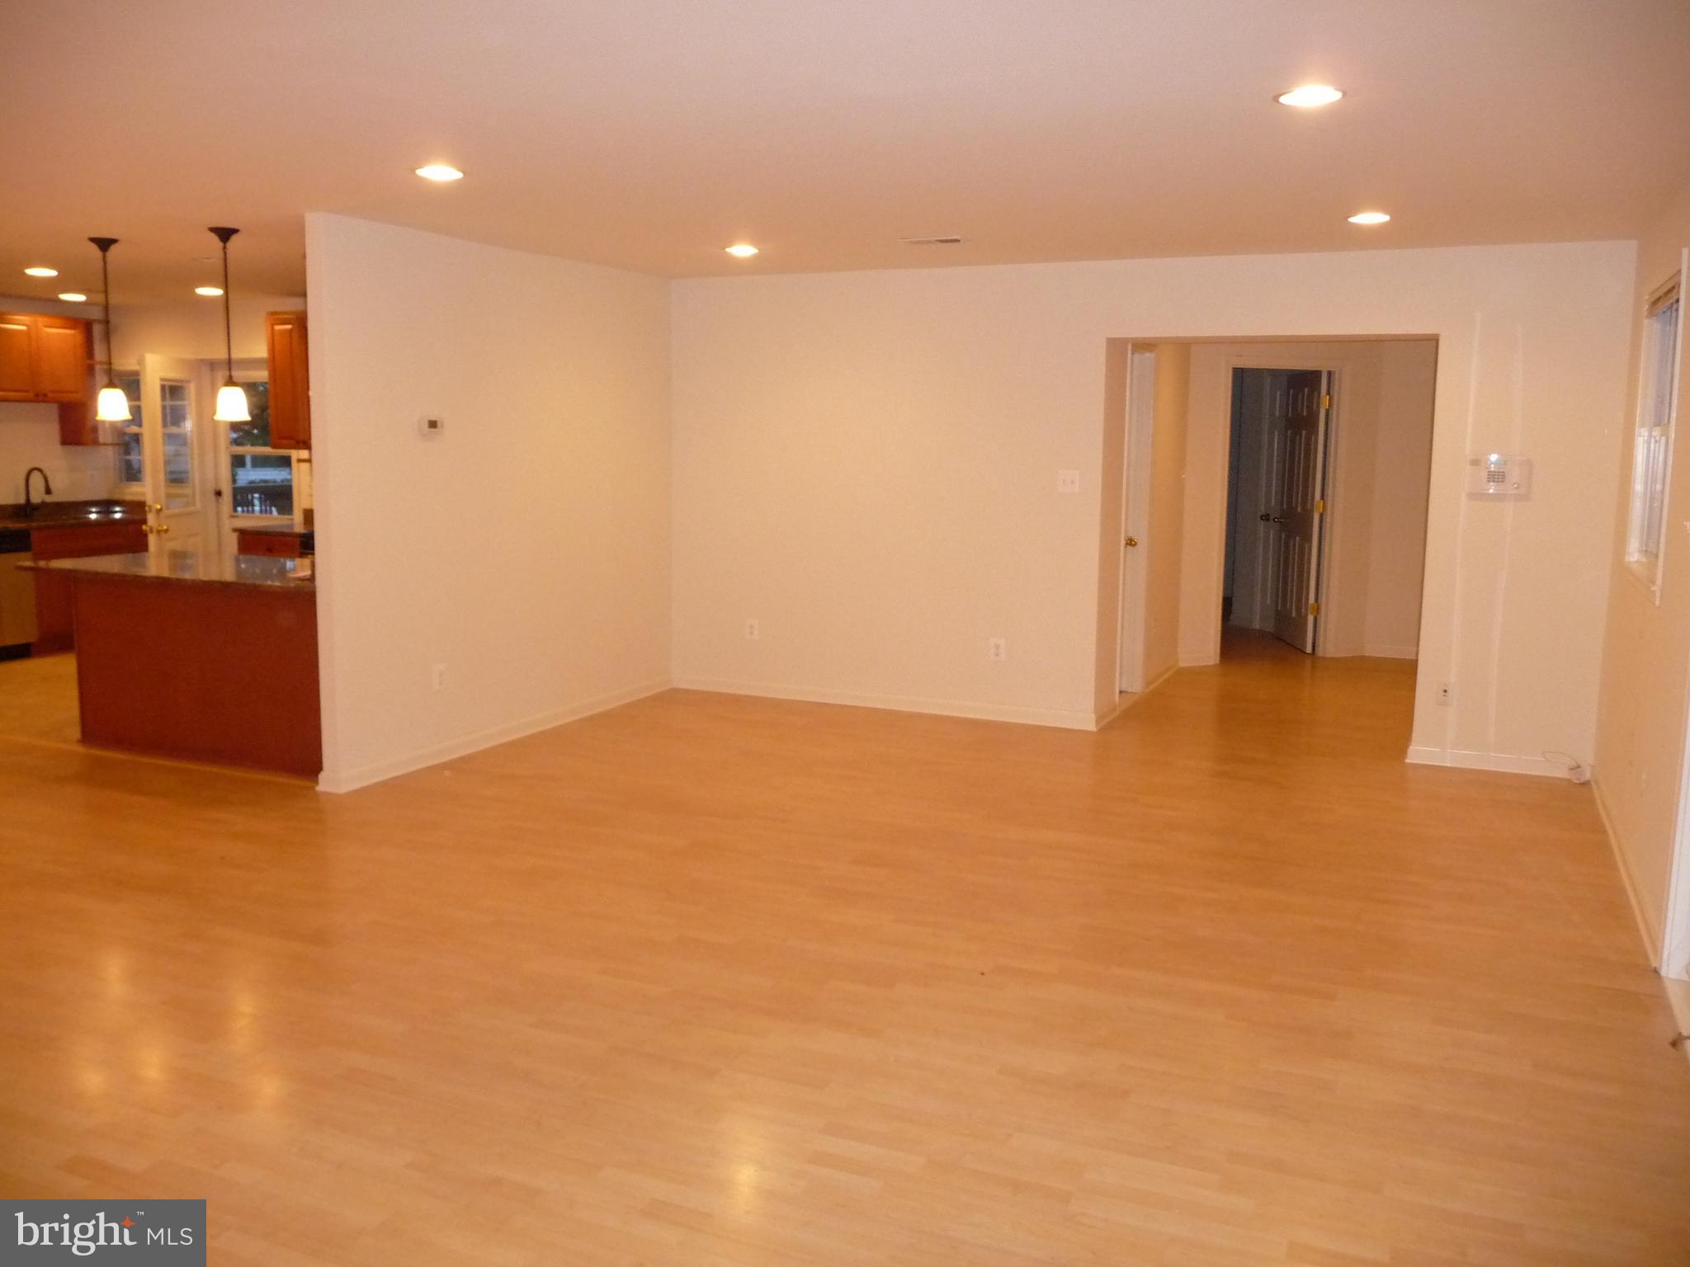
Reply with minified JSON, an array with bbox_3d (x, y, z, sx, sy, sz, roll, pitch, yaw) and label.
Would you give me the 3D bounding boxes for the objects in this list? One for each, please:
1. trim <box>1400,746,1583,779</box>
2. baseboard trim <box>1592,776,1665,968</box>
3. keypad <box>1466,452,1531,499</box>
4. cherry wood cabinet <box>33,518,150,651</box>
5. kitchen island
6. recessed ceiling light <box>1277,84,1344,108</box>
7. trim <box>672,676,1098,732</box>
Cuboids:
[{"bbox_3d":[3.107,0.611,6.511,0.795,0.090,0.018,4,9,24],"label":"trim"},{"bbox_3d":[2.953,0.803,5.209,0.018,0.090,2.521,4,9,24],"label":"baseboard trim"},{"bbox_3d":[3.032,-0.737,6.335,0.265,0.185,0.040,4,9,24],"label":"keypad"},{"bbox_3d":[-5.532,-0.354,9.761,0.600,0.875,0.920,4,9,24],"label":"cherry wood cabinet"},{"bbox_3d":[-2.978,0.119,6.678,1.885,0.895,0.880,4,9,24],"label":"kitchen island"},{"bbox_3d":[1.200,-1.386,3.529,0.182,0.030,0.182,4,9,24],"label":"recessed ceiling light"},{"bbox_3d":[0.146,0.385,7.831,2.620,0.090,0.018,4,9,24],"label":"trim"}]

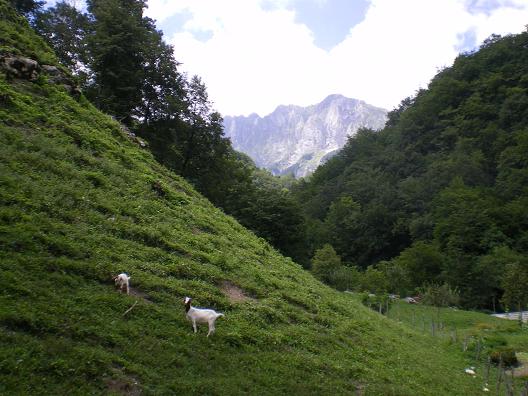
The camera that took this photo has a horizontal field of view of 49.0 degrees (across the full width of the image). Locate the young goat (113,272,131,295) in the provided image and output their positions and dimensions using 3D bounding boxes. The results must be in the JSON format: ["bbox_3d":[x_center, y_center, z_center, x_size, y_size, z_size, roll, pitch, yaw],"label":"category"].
[{"bbox_3d":[-2.852,1.711,11.600,0.220,0.440,0.620,-1,-3,14],"label":"young goat"}]

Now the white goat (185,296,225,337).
[{"bbox_3d":[-1.057,2.106,10.300,0.680,0.690,0.210,1,-3,-13],"label":"white goat"}]

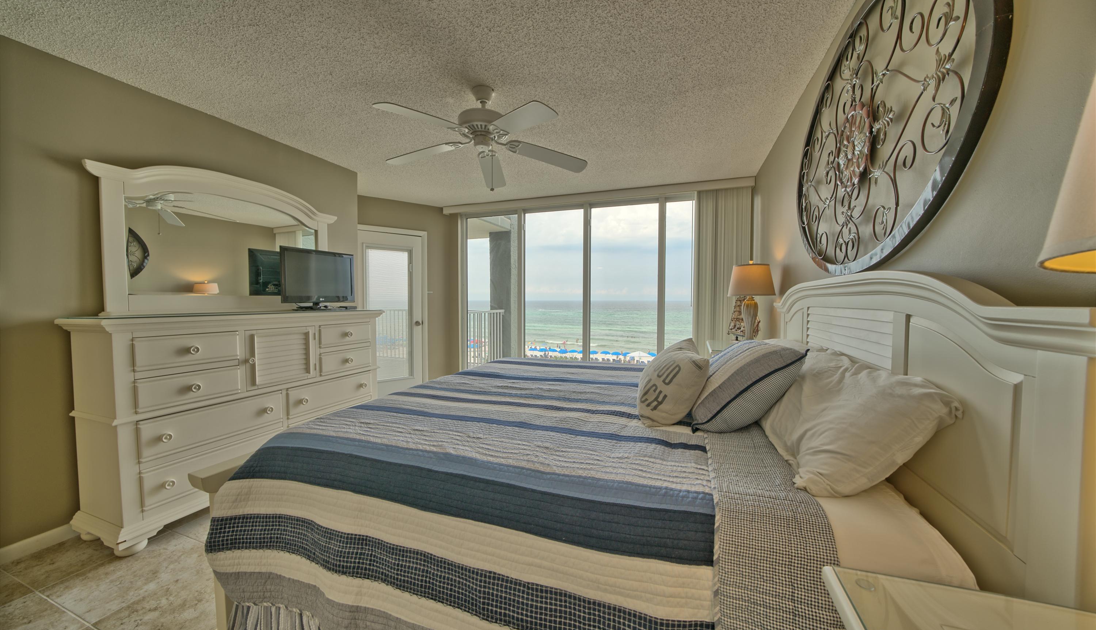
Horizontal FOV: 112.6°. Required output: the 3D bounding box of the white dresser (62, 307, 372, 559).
[{"bbox_3d":[-1.954,0.566,2.551,0.468,1.143,1.680,1,2,20],"label":"white dresser"}]

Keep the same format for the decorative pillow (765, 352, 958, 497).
[{"bbox_3d":[0.819,0.266,1.107,0.420,0.190,0.630,-45,-13,16],"label":"decorative pillow"}]

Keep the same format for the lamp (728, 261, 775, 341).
[{"bbox_3d":[1.478,-0.059,2.692,0.360,0.655,0.360,1,2,20],"label":"lamp"}]

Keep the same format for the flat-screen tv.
[{"bbox_3d":[-1.867,-0.272,2.991,0.170,0.495,0.645,1,2,20],"label":"flat-screen tv"}]

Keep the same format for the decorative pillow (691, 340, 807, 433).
[{"bbox_3d":[0.688,0.234,1.315,0.430,0.190,0.440,-43,-12,17],"label":"decorative pillow"}]

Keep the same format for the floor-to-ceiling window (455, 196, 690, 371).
[{"bbox_3d":[0.277,-0.123,4.434,3.020,2.380,0.120,1,2,20],"label":"floor-to-ceiling window"}]

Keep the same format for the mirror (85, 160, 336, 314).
[{"bbox_3d":[-2.145,-0.456,2.579,0.080,0.896,1.460,1,2,20],"label":"mirror"}]

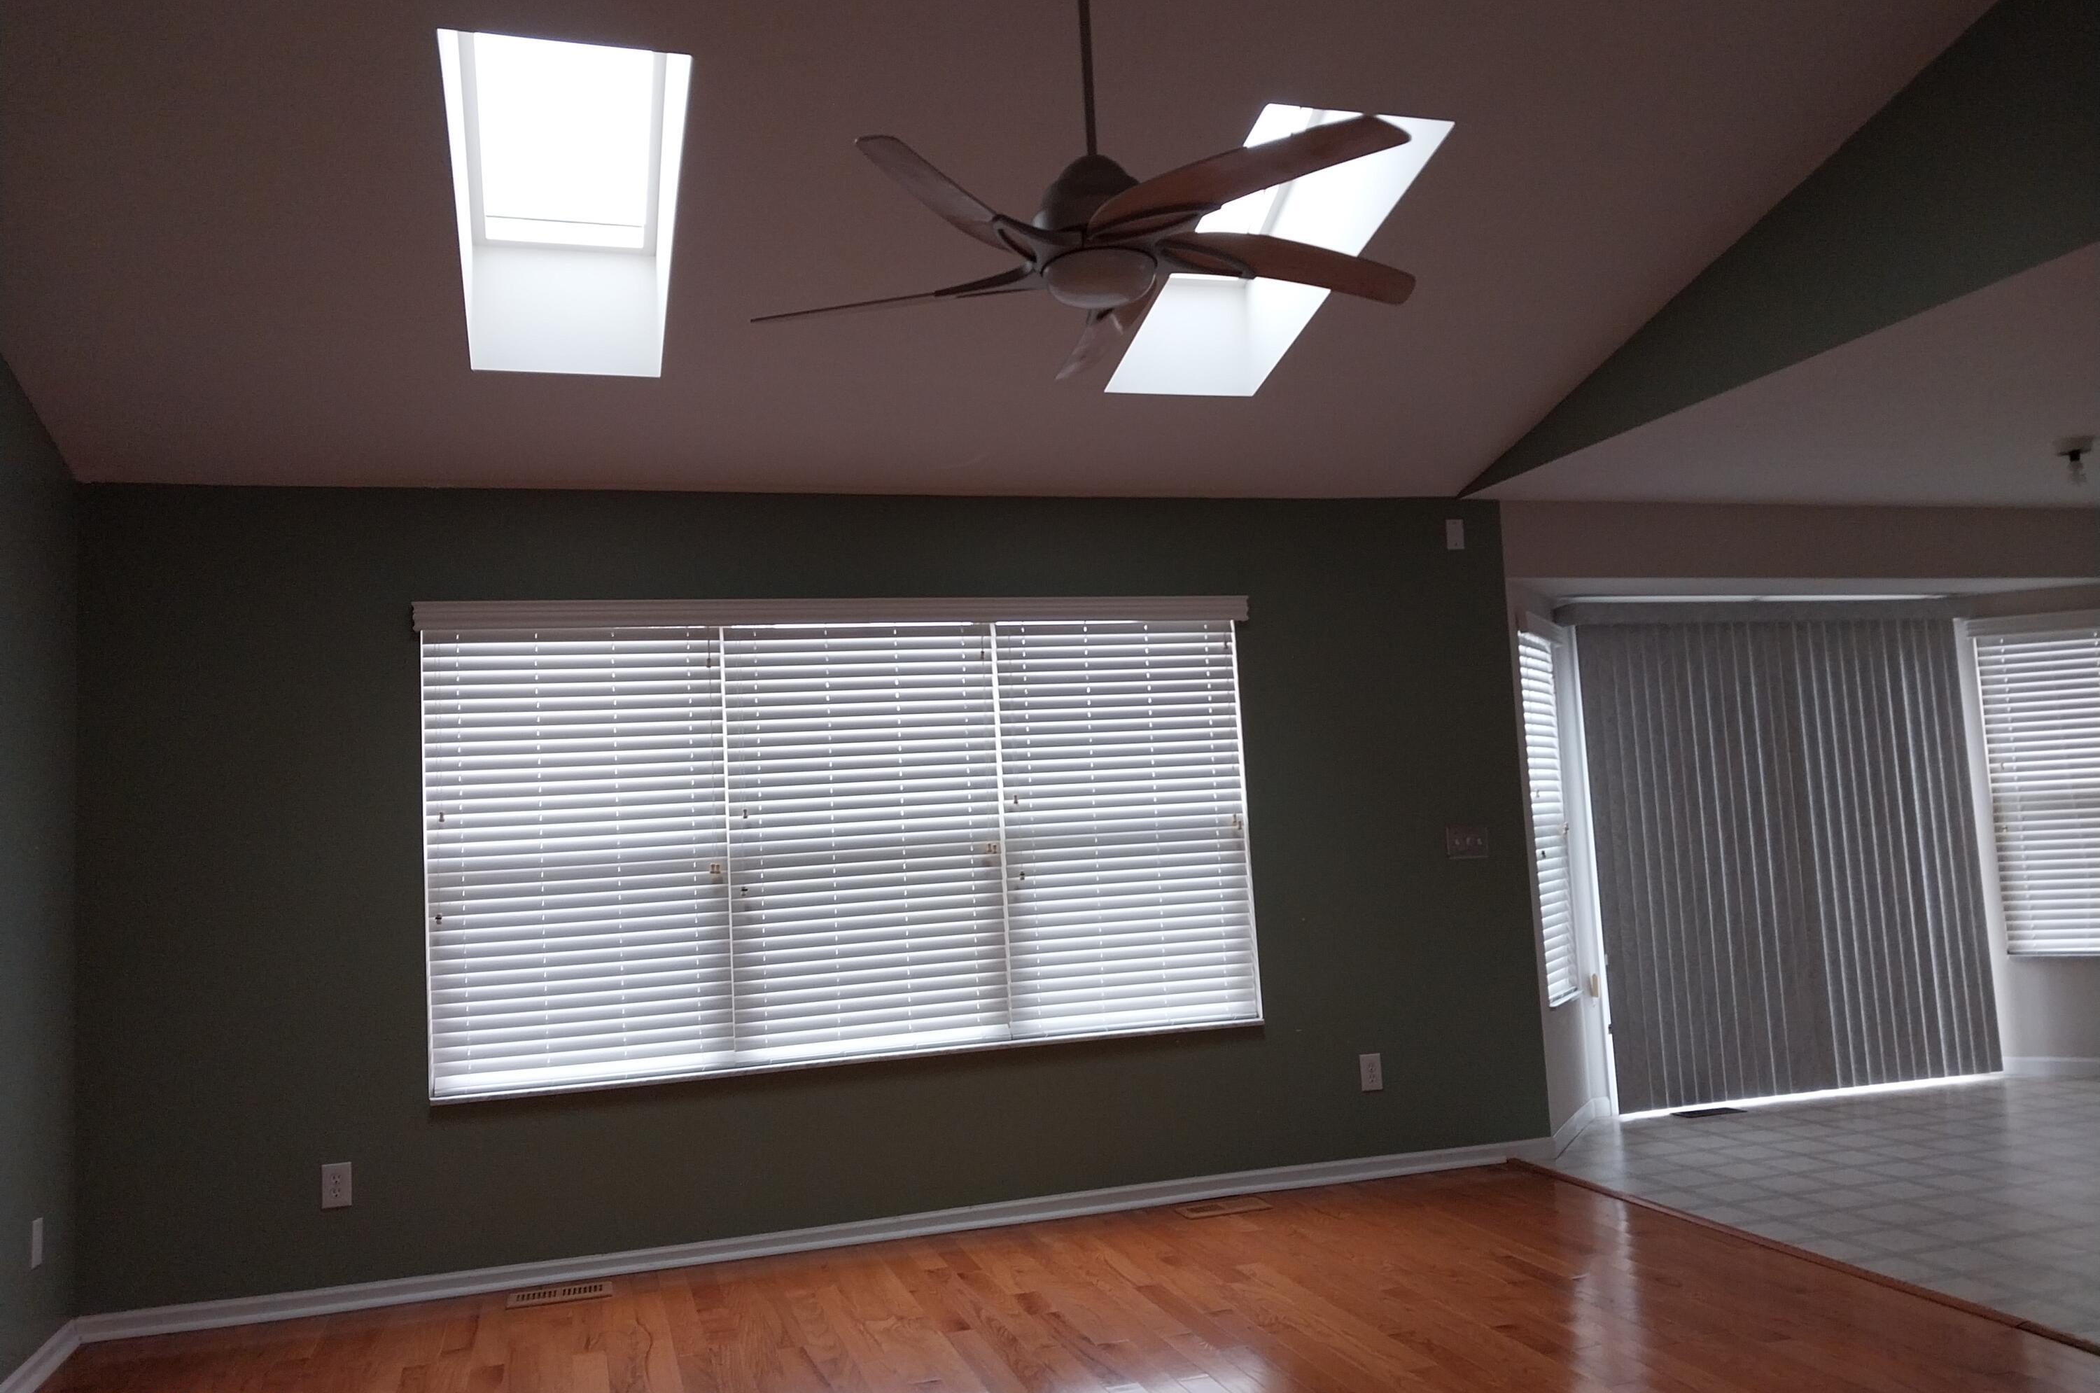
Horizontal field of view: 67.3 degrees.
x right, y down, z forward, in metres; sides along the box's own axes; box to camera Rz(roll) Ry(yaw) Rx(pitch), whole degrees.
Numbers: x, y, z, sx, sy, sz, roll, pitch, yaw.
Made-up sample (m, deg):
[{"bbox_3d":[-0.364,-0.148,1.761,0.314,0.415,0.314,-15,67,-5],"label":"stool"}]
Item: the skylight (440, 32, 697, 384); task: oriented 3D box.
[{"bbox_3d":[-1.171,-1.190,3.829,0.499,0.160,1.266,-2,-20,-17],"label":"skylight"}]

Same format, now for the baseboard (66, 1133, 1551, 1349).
[{"bbox_3d":[-0.428,1.697,5.038,4.710,0.075,0.020,-1,-5,-17],"label":"baseboard"}]

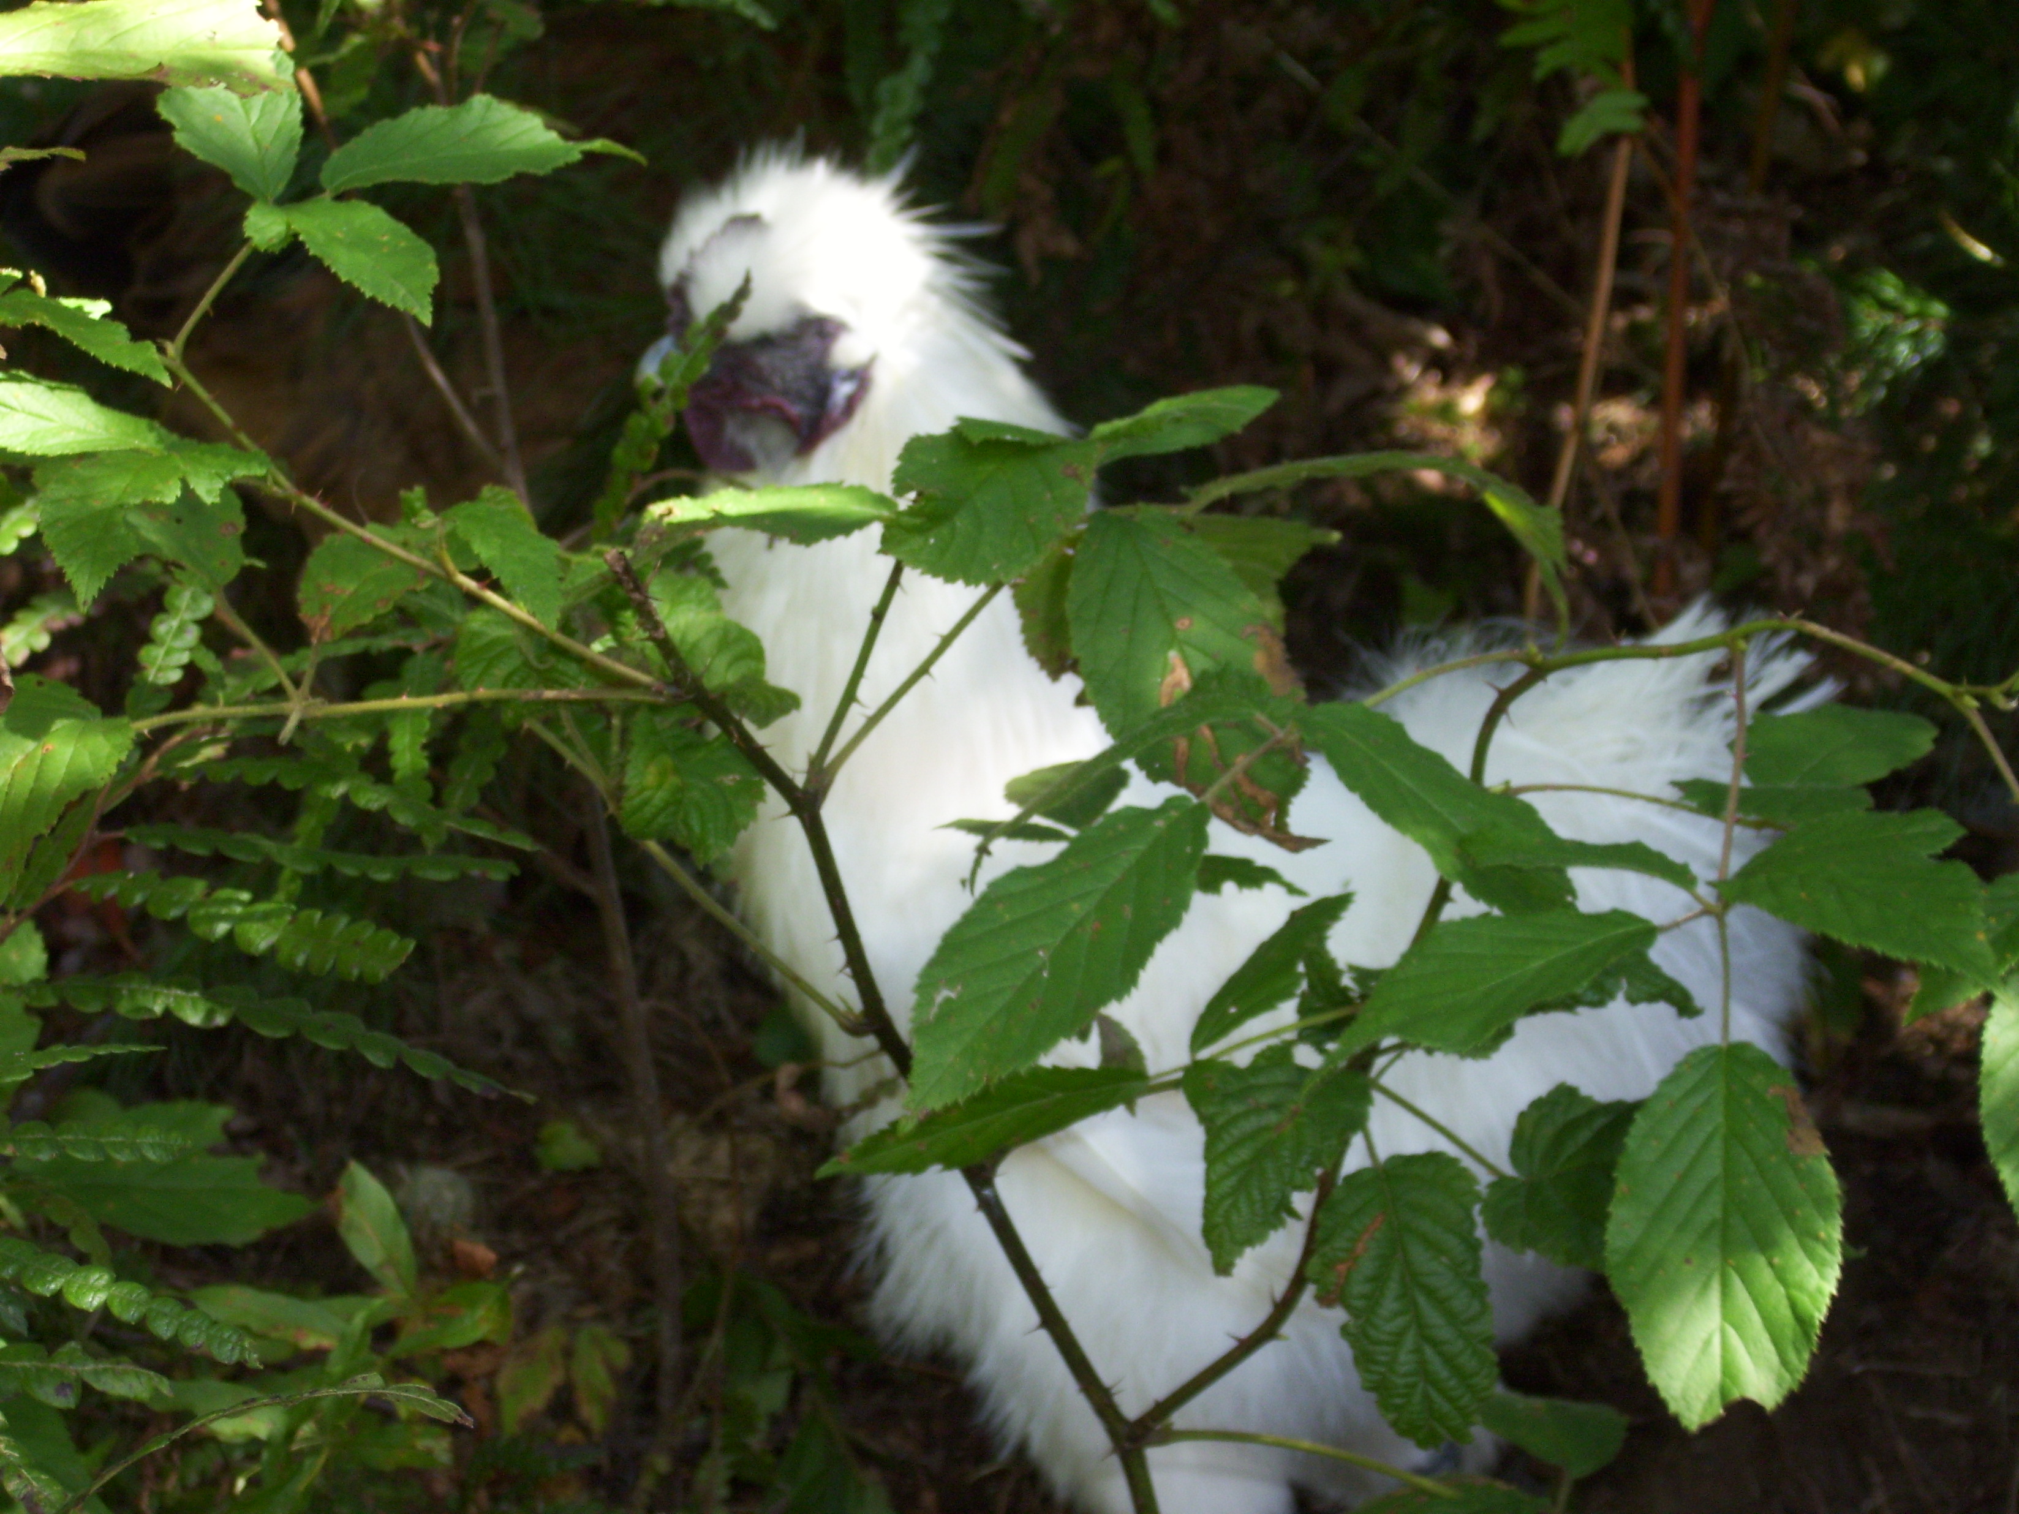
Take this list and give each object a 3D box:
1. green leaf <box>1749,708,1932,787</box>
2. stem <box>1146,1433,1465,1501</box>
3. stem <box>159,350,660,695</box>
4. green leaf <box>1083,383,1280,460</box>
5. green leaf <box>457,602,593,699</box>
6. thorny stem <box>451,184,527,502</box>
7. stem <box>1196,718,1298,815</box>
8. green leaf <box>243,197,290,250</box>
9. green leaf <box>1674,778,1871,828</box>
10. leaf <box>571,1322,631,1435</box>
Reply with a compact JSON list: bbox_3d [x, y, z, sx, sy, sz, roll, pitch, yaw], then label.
[{"bbox_3d":[0.202,-0.002,1.450,0.047,0.010,0.028,1,41,-8],"label":"green leaf"},{"bbox_3d":[0.063,0.153,1.290,0.068,0.007,0.006,12,-17,9],"label":"stem"},{"bbox_3d":[-0.141,-0.054,1.400,0.147,0.011,0.012,35,10,-16],"label":"stem"},{"bbox_3d":[0.040,-0.079,1.400,0.047,0.009,0.030,-20,27,-7],"label":"green leaf"},{"bbox_3d":[-0.118,-0.025,1.450,0.038,0.010,0.033,12,54,9],"label":"green leaf"},{"bbox_3d":[-0.135,-0.107,1.540,0.008,0.088,0.008,-11,18,4],"label":"thorny stem"},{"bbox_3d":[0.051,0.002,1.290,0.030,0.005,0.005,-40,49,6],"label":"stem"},{"bbox_3d":[-0.161,-0.116,1.290,0.011,0.006,0.012,8,51,18],"label":"green leaf"},{"bbox_3d":[0.168,0.010,1.310,0.047,0.011,0.026,6,18,12],"label":"green leaf"},{"bbox_3d":[-0.107,0.163,1.560,0.016,0.032,0.007,-4,-22,-15],"label":"leaf"}]

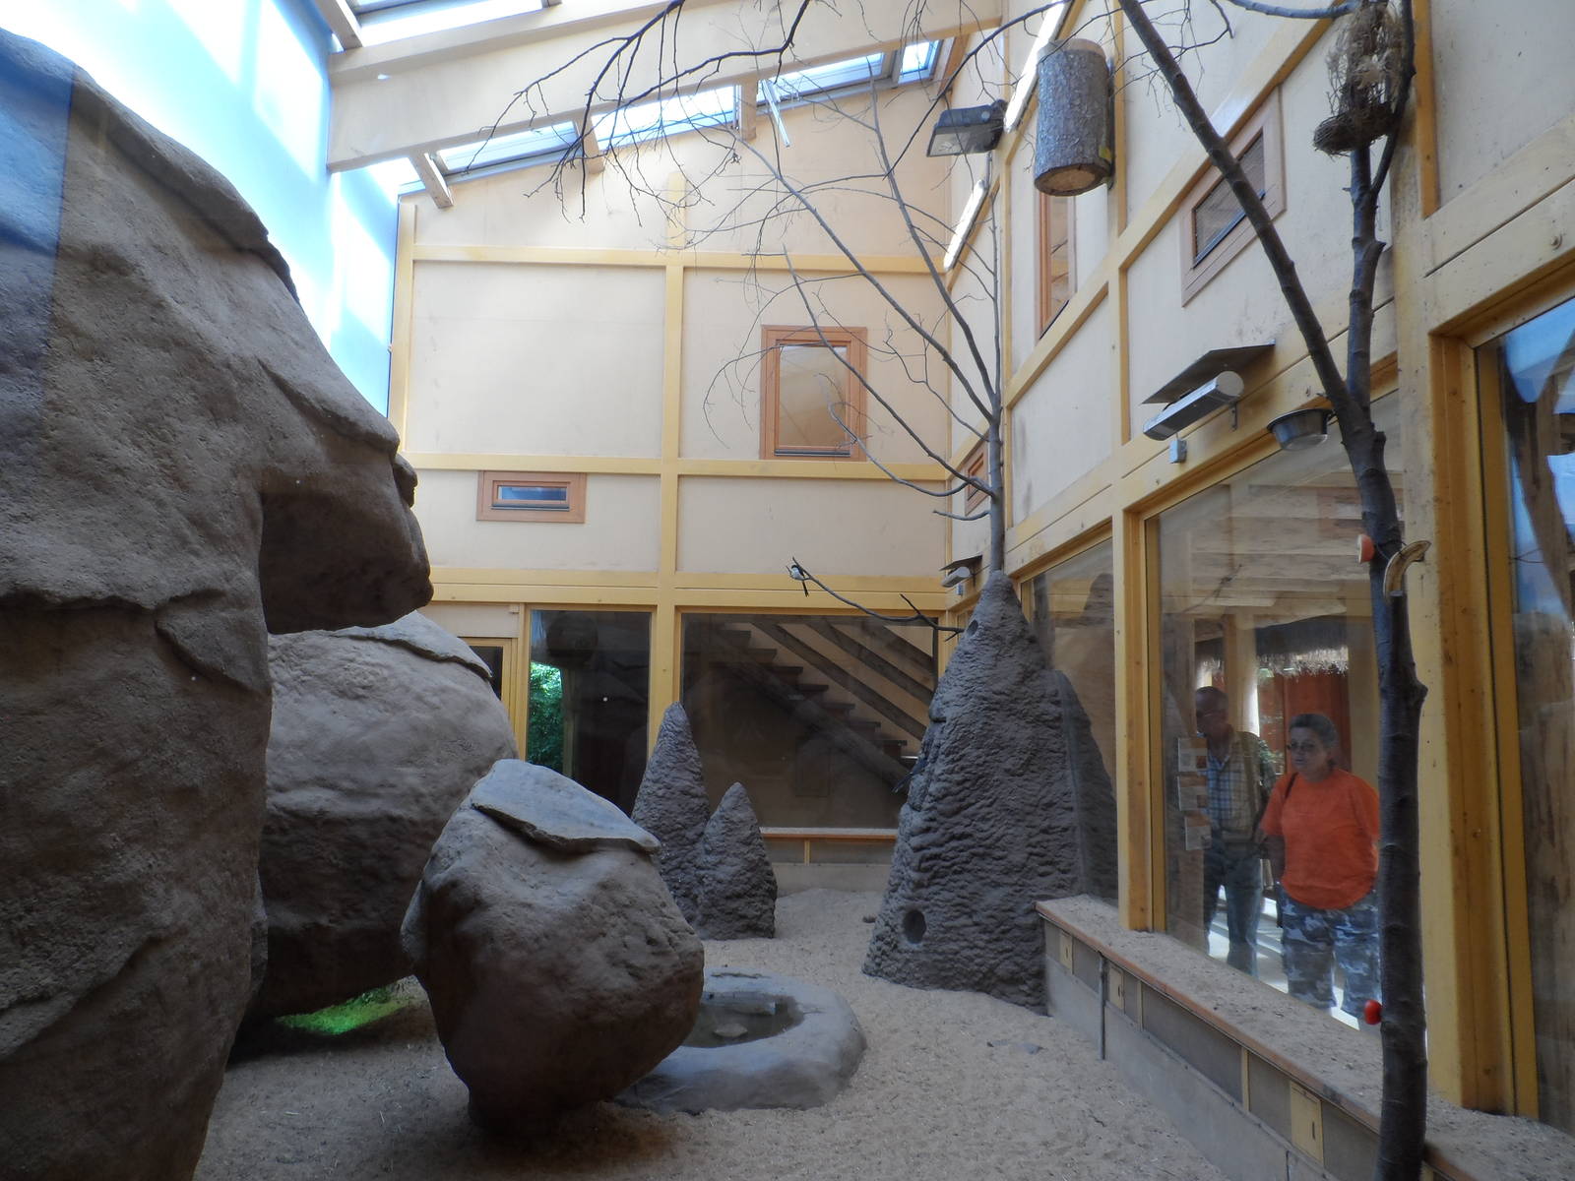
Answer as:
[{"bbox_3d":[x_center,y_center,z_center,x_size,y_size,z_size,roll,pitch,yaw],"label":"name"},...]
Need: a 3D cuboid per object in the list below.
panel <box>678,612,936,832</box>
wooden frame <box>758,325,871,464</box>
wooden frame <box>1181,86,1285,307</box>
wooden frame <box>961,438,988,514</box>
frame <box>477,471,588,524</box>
[{"bbox_3d":[0.196,1.139,9.621,2.263,1.867,0.040,1,-6,-2],"label":"panel"},{"bbox_3d":[0.243,-1.783,9.889,0.964,1.245,0.070,1,-6,-2],"label":"wooden frame"},{"bbox_3d":[1.651,-1.414,4.058,0.070,0.419,0.867,1,-6,-2],"label":"wooden frame"},{"bbox_3d":[1.506,-0.864,8.614,0.070,0.420,0.876,1,-6,-2],"label":"wooden frame"},{"bbox_3d":[-2.267,-0.823,9.702,0.949,0.442,0.070,1,-6,-2],"label":"frame"}]

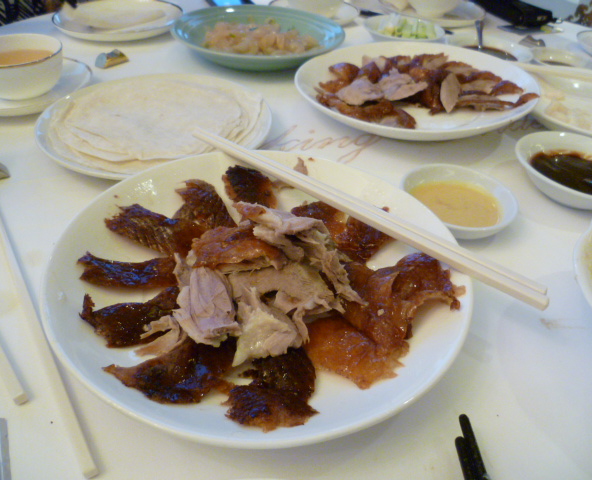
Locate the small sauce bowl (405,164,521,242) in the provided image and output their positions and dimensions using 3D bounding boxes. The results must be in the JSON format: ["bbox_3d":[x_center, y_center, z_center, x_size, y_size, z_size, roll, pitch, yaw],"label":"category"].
[{"bbox_3d":[0.121,-0.025,0.395,0.086,0.024,0.086,3,38,0],"label":"small sauce bowl"}]

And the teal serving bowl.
[{"bbox_3d":[-0.047,-0.257,0.667,0.215,0.034,0.215,2,38,-2],"label":"teal serving bowl"}]

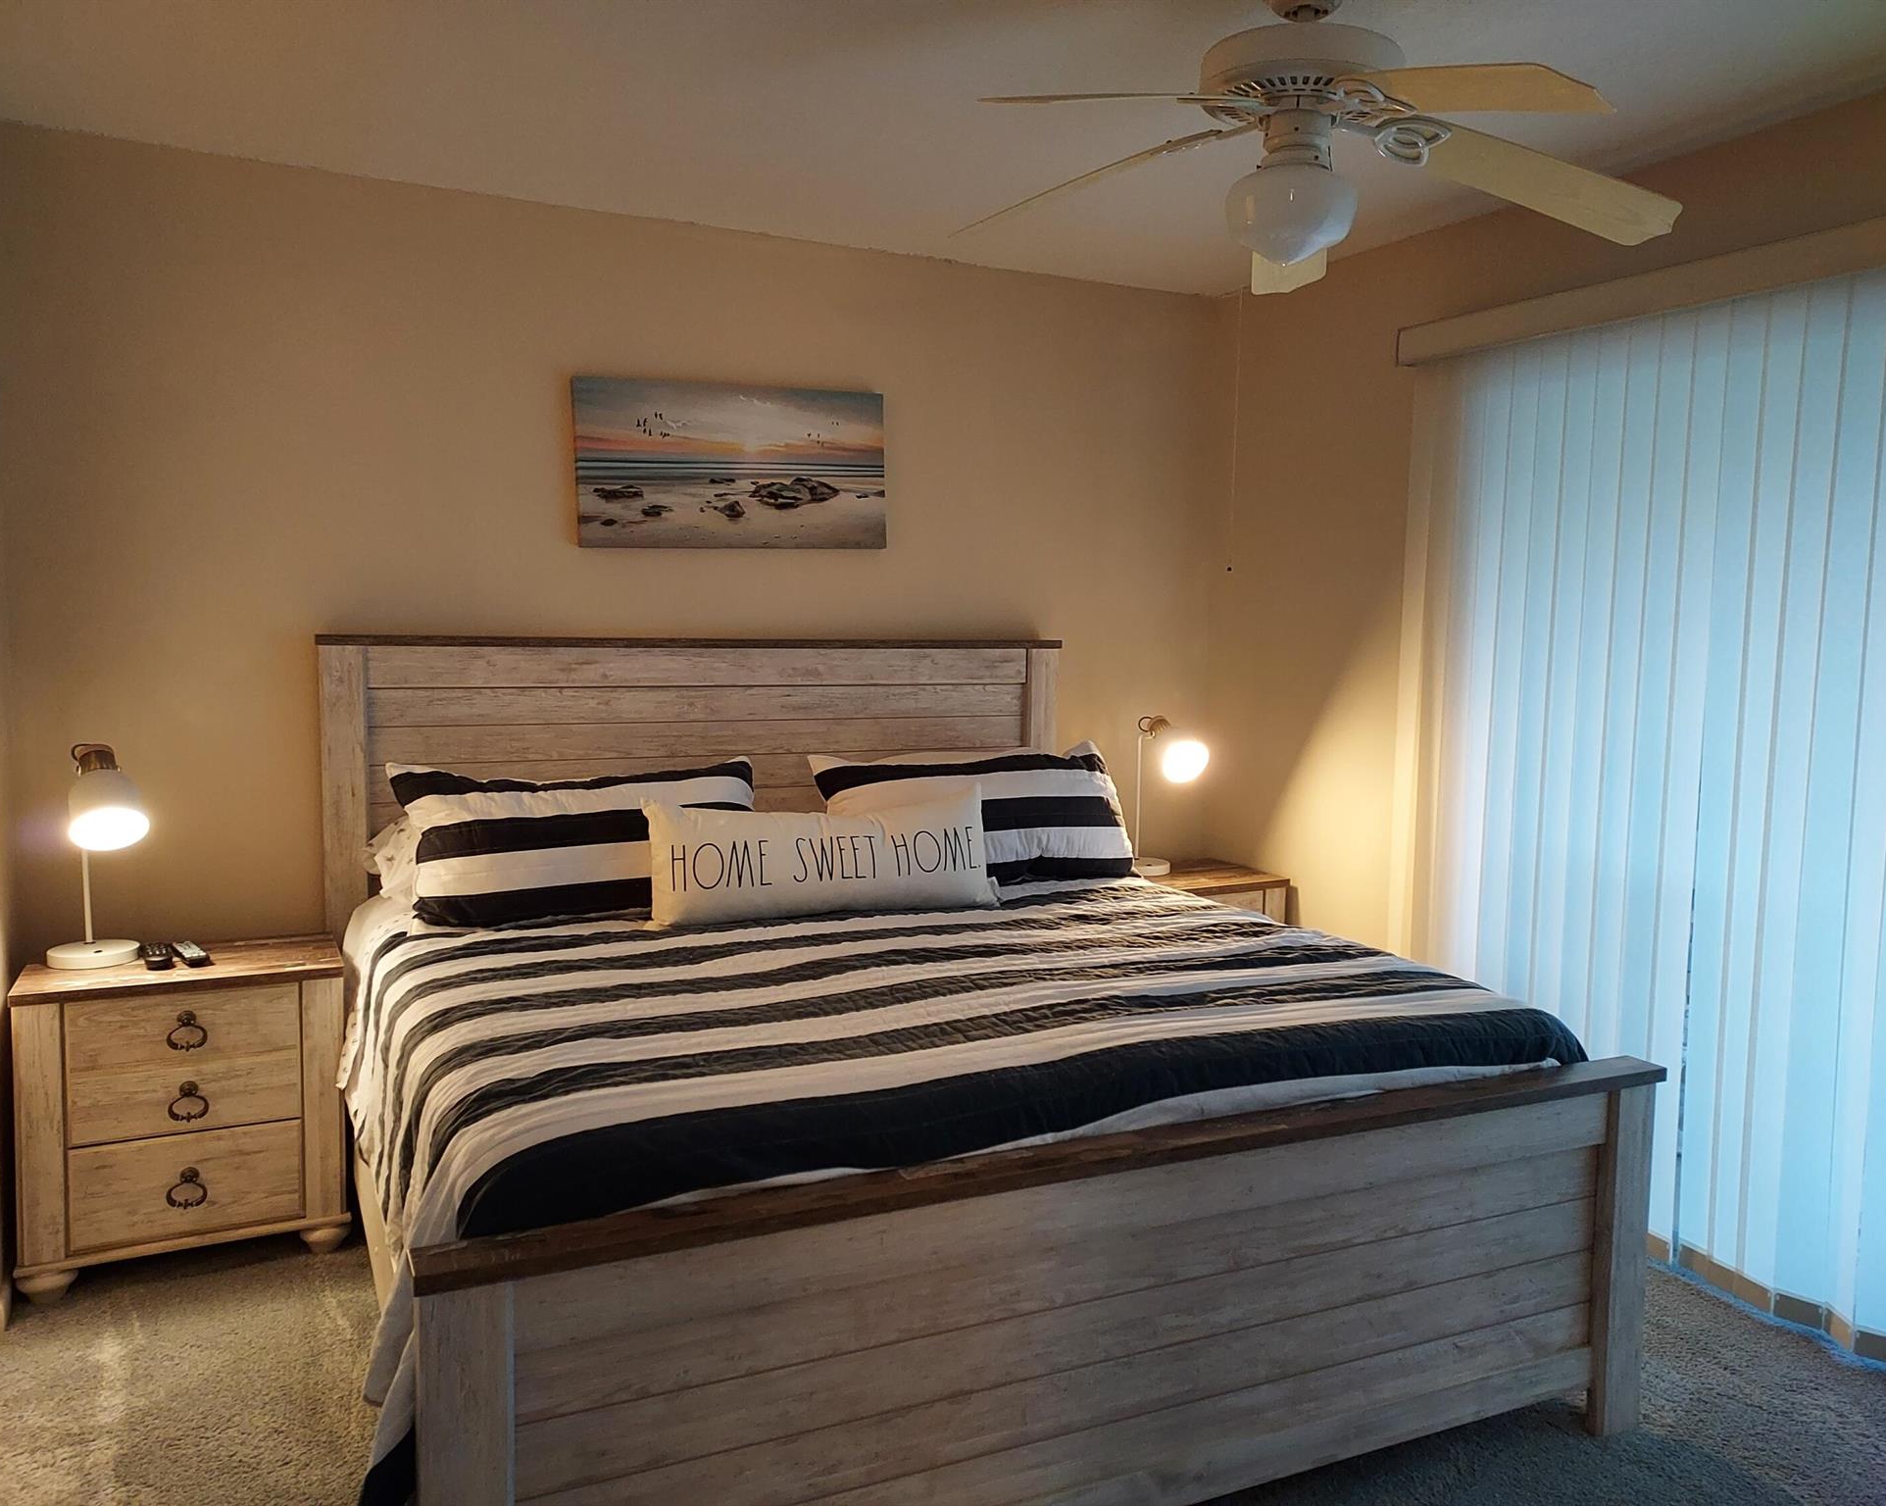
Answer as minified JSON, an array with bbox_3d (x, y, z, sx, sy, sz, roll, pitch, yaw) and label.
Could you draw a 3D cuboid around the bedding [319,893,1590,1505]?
[{"bbox_3d":[-0.102,0.721,2.927,2.140,0.580,1.820,-1,6,-25],"label":"bedding"}]

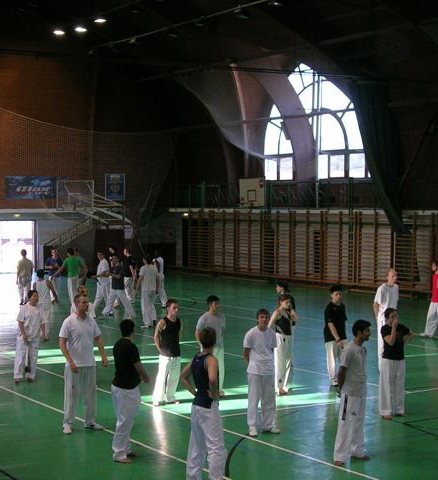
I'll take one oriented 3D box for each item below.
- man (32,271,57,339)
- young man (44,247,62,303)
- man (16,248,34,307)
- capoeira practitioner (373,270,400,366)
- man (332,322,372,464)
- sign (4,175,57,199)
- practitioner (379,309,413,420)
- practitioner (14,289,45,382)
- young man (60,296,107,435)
[{"bbox_3d":[-4.051,1.491,26.142,0.560,1.660,0.360,0,2,18],"label":"man"},{"bbox_3d":[-5.169,1.065,35.162,0.570,1.740,0.420,-1,2,-13],"label":"young man"},{"bbox_3d":[-6.072,1.156,35.300,0.540,1.718,0.380,-1,2,-7],"label":"man"},{"bbox_3d":[3.061,1.475,20.395,0.520,1.930,0.330,-1,2,-35],"label":"capoeira practitioner"},{"bbox_3d":[1.614,1.810,13.591,0.420,1.720,0.480,2,3,42],"label":"man"},{"bbox_3d":[-8.463,-2.363,51.454,2.750,1.050,0.040,-1,2,-30],"label":"sign"},{"bbox_3d":[2.609,1.807,16.625,0.550,1.599,0.400,-1,2,-6],"label":"practitioner"},{"bbox_3d":[-3.403,1.698,20.109,0.560,1.640,0.380,-1,2,-12],"label":"practitioner"},{"bbox_3d":[-1.880,1.673,15.572,0.610,1.900,0.430,-2,2,-31],"label":"young man"}]

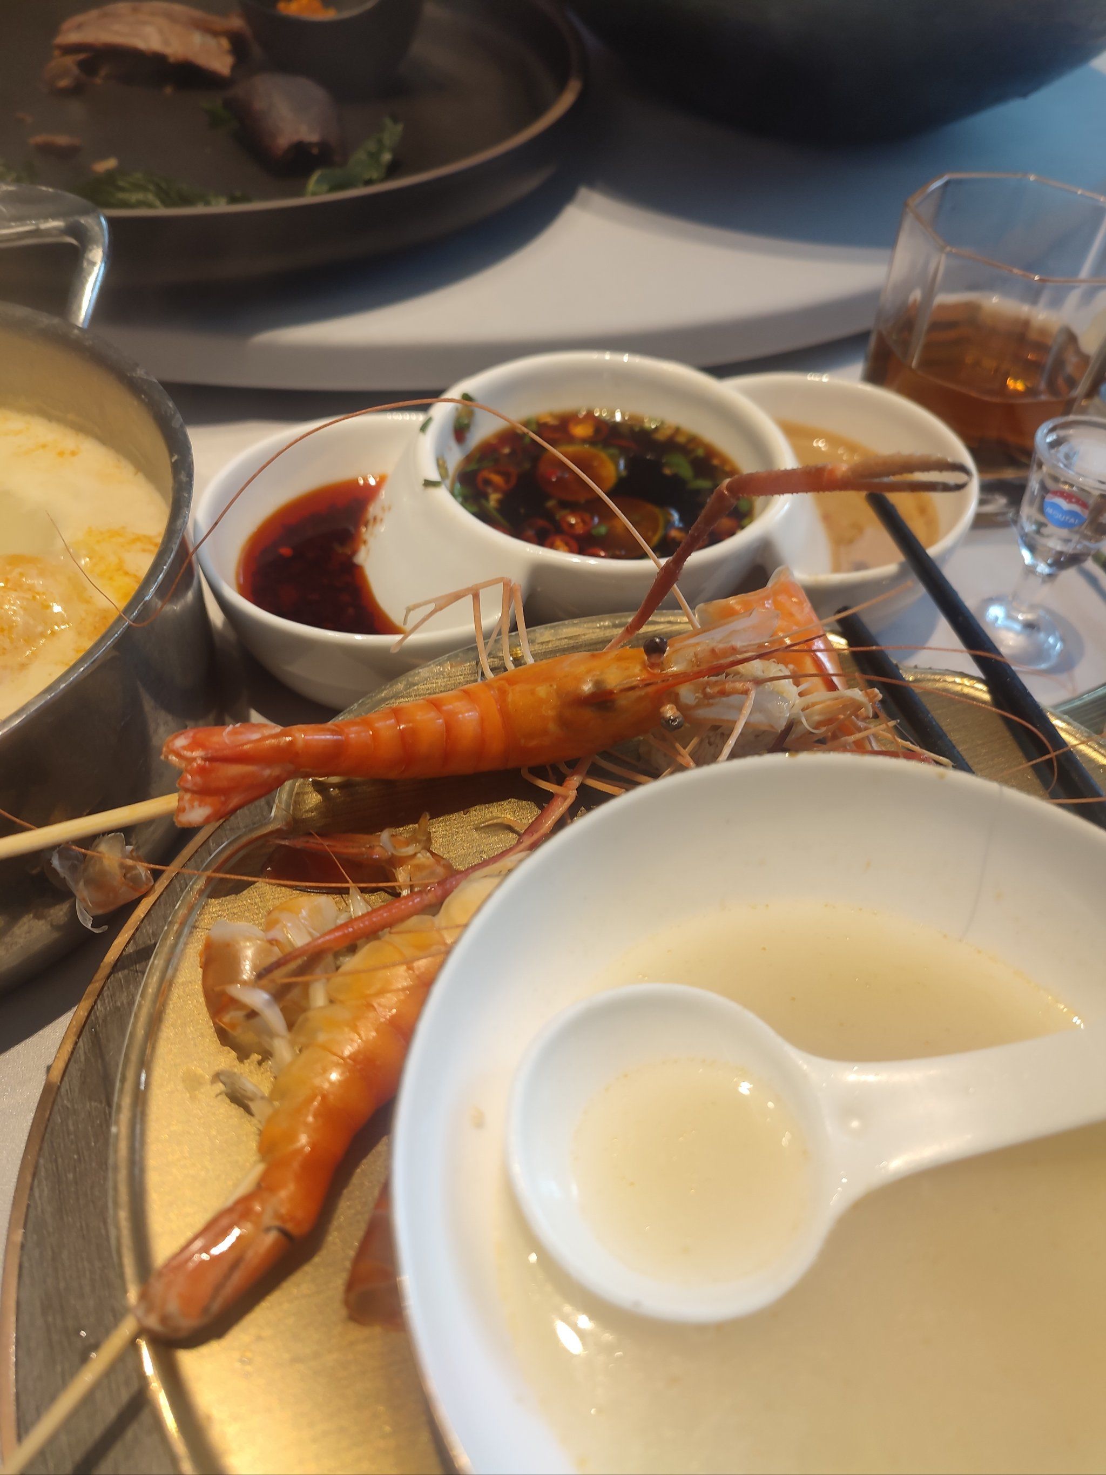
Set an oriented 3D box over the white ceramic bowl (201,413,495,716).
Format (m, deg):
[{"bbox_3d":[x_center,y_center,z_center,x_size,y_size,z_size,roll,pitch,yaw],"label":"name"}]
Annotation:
[{"bbox_3d":[-0.049,-0.044,0.298,0.092,0.045,0.097,1,49,-1],"label":"white ceramic bowl"}]

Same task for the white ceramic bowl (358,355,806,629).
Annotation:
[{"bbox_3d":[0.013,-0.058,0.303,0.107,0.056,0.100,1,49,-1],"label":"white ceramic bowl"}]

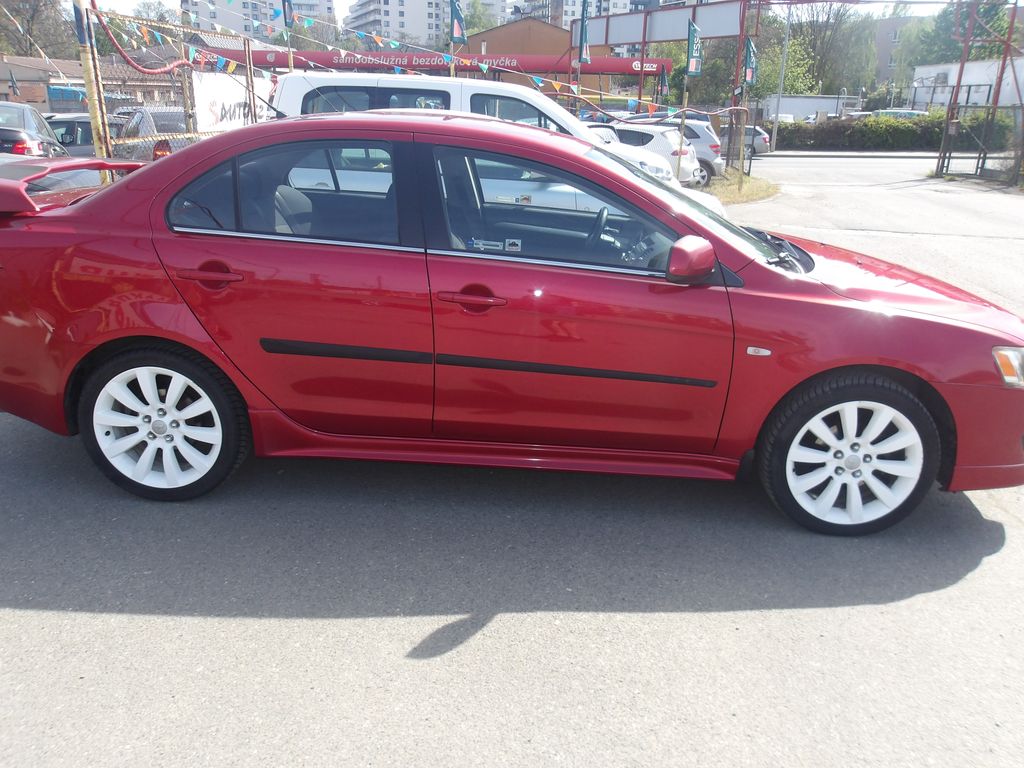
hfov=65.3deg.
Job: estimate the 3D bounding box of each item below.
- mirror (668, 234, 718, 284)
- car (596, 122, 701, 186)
[{"bbox_3d":[0.617,-0.431,2.733,0.140,0.147,0.200,3,18,2],"label":"mirror"},{"bbox_3d":[2.221,-5.405,18.963,4.300,1.470,1.770,12,21,28],"label":"car"}]

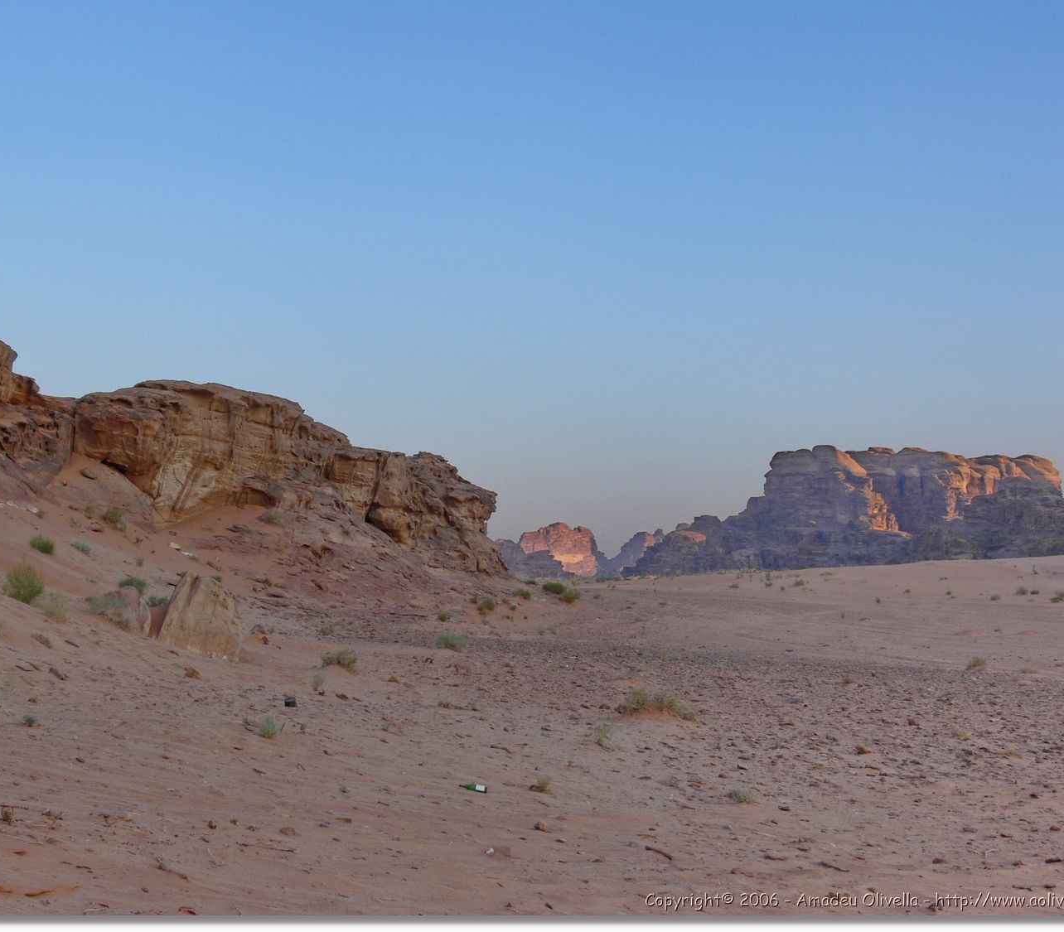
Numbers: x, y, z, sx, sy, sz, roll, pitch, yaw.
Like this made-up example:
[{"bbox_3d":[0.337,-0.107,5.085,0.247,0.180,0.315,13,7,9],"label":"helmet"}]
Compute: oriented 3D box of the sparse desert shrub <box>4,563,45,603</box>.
[{"bbox_3d":[-8.537,1.985,29.000,0.686,0.683,0.652,0,-4,0],"label":"sparse desert shrub"}]

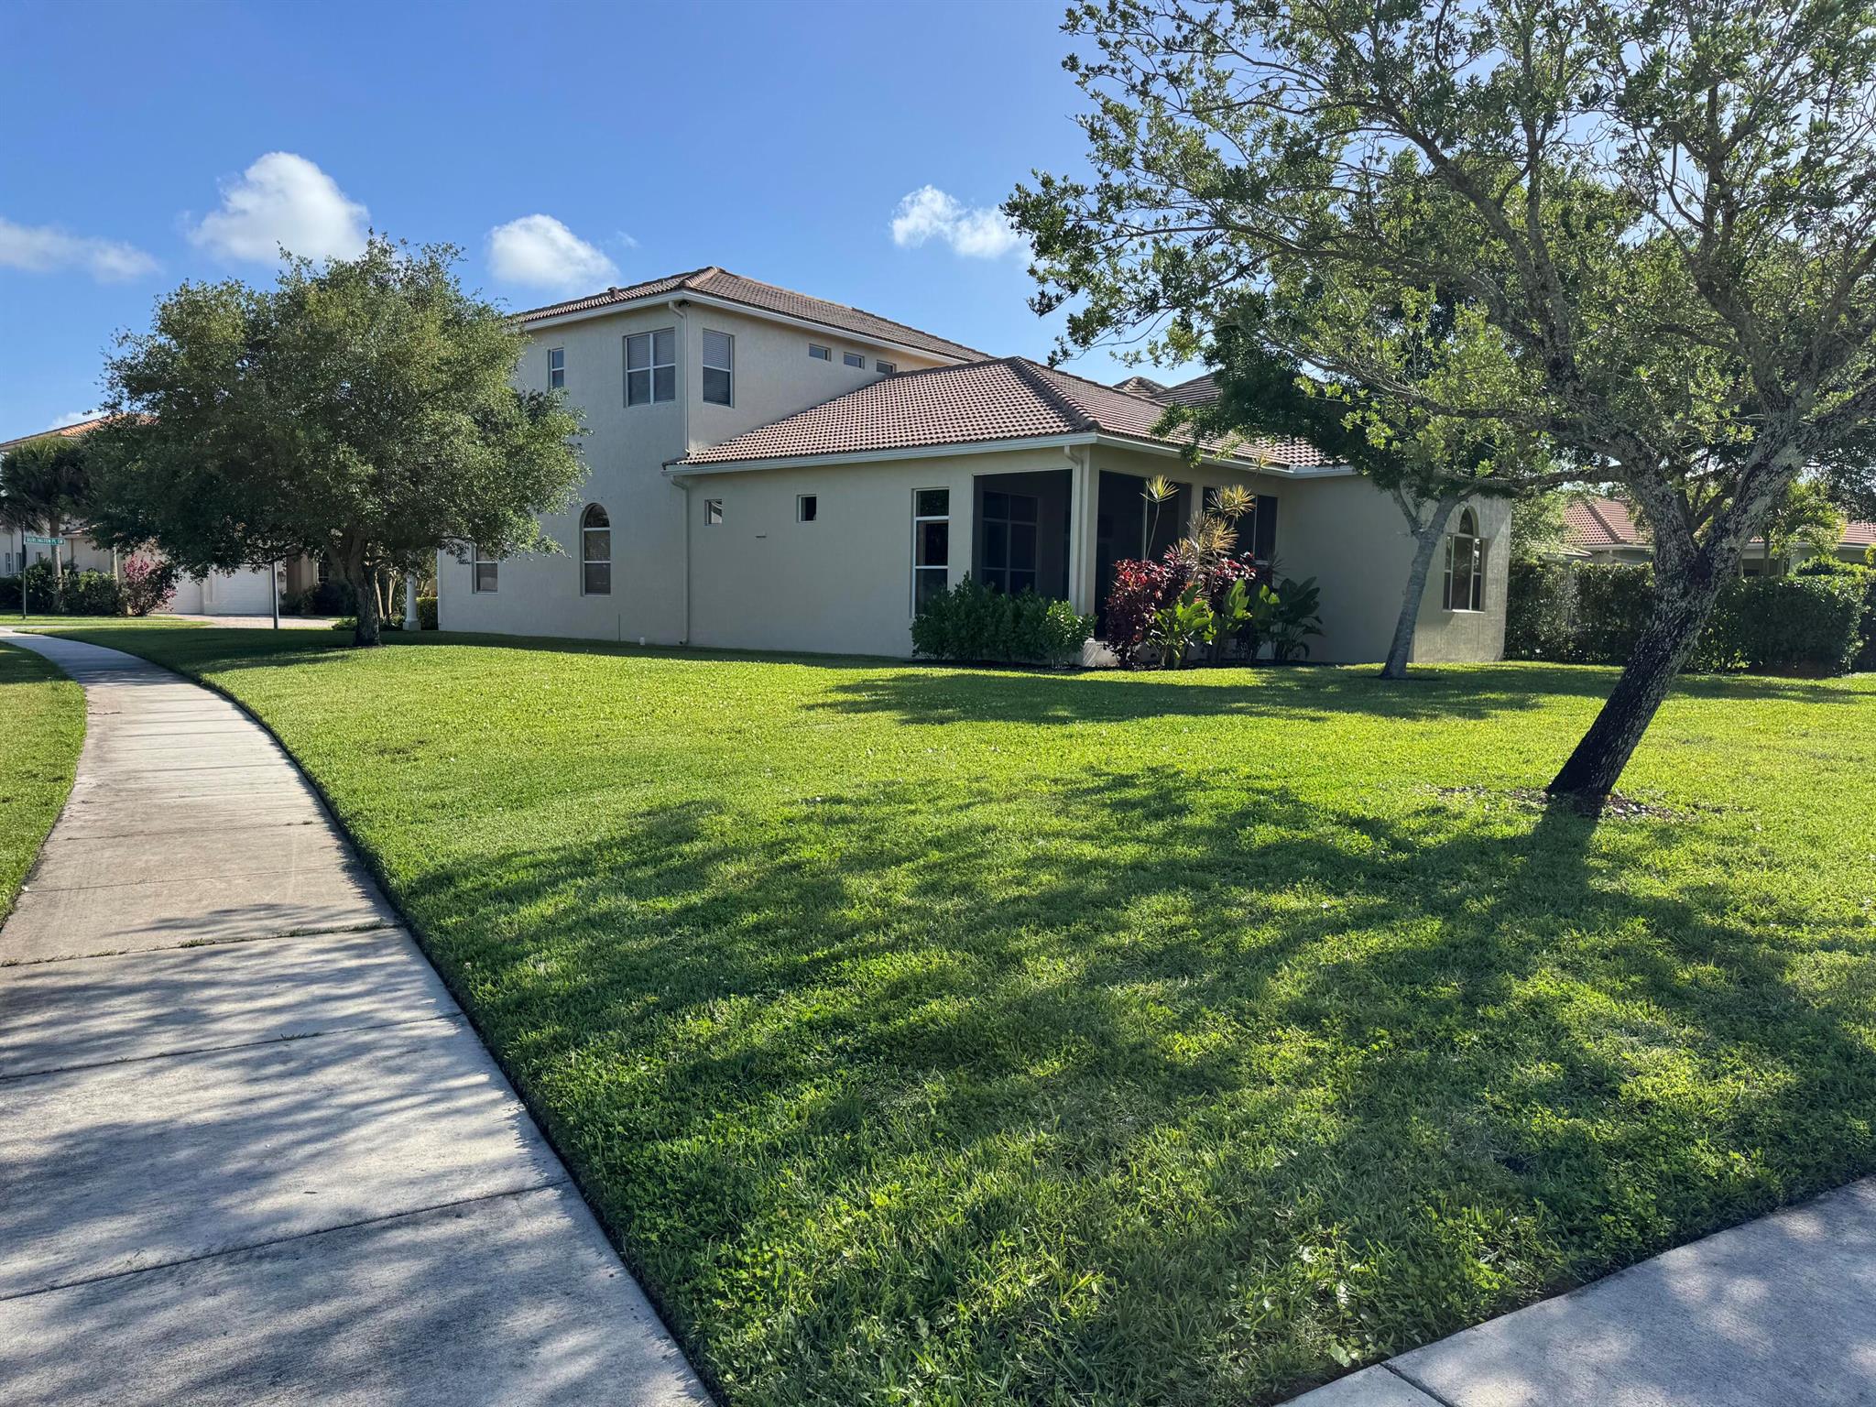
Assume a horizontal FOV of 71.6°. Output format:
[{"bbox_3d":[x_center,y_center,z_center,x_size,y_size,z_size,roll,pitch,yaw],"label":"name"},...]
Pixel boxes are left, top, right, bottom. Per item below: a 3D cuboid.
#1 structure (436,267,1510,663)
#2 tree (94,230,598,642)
[{"bbox_3d":[-0.103,-6.587,31.867,24.054,10.317,14.307,5,6,39],"label":"structure"},{"bbox_3d":[-12.011,-5.229,26.000,9.675,8.063,9.280,1,5,0],"label":"tree"}]

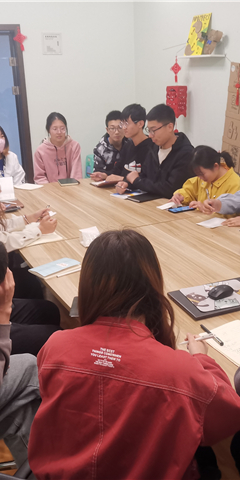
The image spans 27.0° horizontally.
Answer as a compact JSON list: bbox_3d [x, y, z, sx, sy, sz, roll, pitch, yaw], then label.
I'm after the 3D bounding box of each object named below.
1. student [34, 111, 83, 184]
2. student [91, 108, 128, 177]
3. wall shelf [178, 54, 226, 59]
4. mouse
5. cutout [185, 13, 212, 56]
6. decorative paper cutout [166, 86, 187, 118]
[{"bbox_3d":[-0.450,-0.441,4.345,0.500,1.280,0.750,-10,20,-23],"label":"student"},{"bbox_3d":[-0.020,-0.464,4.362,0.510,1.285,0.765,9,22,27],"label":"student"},{"bbox_3d":[0.738,-1.678,4.572,0.156,0.024,0.571,-10,21,-23],"label":"wall shelf"},{"bbox_3d":[0.387,0.193,1.918,0.105,0.038,0.066,-12,21,-26],"label":"mouse"},{"bbox_3d":[0.759,-1.954,4.760,0.020,0.380,0.300,3,15,-27],"label":"cutout"},{"bbox_3d":[0.547,-1.331,4.883,0.143,0.306,0.143,14,24,38],"label":"decorative paper cutout"}]

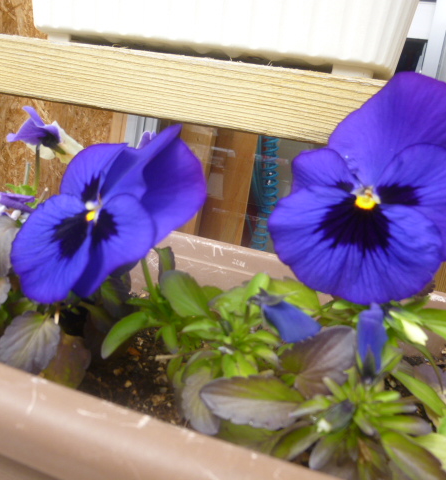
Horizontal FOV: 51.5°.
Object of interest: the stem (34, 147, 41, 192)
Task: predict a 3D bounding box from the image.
[{"bbox_3d":[-0.112,-0.043,0.280,0.003,0.028,0.003,9,10,0],"label":"stem"}]

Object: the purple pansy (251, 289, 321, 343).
[{"bbox_3d":[0.026,0.031,0.190,0.028,0.017,0.015,31,20,27],"label":"purple pansy"}]

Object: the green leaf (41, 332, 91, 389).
[{"bbox_3d":[-0.057,0.044,0.168,0.019,0.021,0.008,-4,-18,-7],"label":"green leaf"}]

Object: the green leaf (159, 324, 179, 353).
[{"bbox_3d":[-0.023,0.043,0.200,0.008,0.013,0.004,-11,-25,-5],"label":"green leaf"}]

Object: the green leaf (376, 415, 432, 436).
[{"bbox_3d":[0.060,0.062,0.154,0.019,0.005,0.009,6,37,6],"label":"green leaf"}]

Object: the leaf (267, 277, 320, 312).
[{"bbox_3d":[0.034,0.026,0.220,0.027,0.007,0.019,22,56,6],"label":"leaf"}]

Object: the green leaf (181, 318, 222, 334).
[{"bbox_3d":[-0.009,0.036,0.195,0.018,0.005,0.010,-6,37,-6],"label":"green leaf"}]

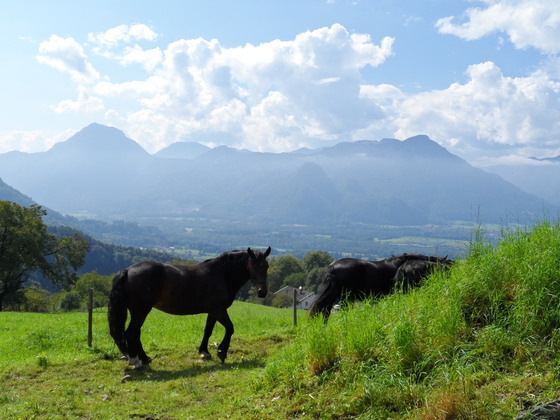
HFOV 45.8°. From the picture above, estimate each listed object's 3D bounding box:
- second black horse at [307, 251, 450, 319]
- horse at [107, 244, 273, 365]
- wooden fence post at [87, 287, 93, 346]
[{"bbox_3d":[1.840,1.580,12.200,2.700,1.620,0.650,0,1,-15],"label":"second black horse"},{"bbox_3d":[-1.350,1.435,9.950,2.380,1.740,0.650,0,1,-16],"label":"horse"},{"bbox_3d":[-3.500,1.977,12.200,0.090,1.070,0.090,0,1,0],"label":"wooden fence post"}]

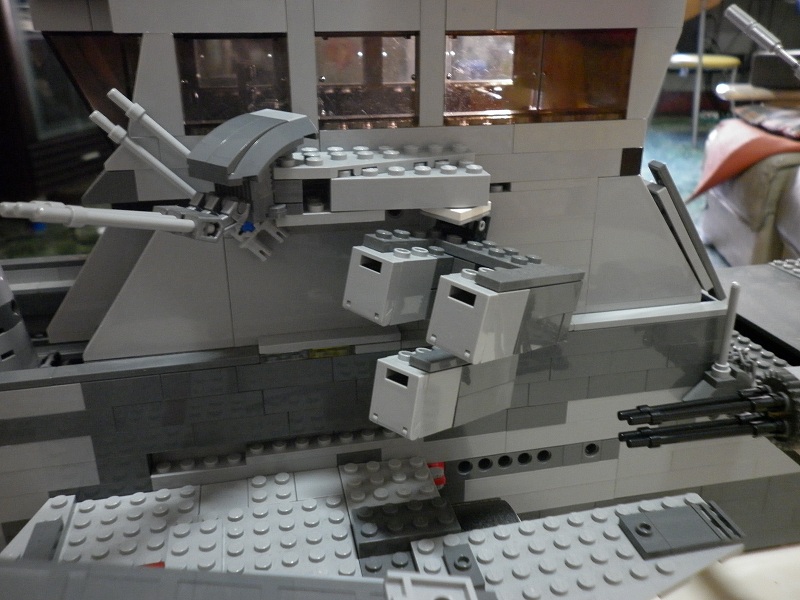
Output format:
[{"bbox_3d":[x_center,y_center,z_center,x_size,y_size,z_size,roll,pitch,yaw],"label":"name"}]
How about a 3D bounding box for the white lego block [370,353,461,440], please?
[{"bbox_3d":[0.005,0.028,0.198,0.016,0.020,0.019,17,14,39],"label":"white lego block"}]

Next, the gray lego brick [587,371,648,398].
[{"bbox_3d":[0.082,0.031,0.259,0.024,0.010,0.008,-5,21,-11],"label":"gray lego brick"}]

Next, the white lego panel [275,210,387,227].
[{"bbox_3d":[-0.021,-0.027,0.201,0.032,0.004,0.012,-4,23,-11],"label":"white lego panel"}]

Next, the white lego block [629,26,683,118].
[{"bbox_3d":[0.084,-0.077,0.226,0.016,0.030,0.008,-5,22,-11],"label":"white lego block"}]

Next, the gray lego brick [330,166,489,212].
[{"bbox_3d":[0.002,-0.035,0.205,0.048,0.011,0.016,-4,23,-11],"label":"gray lego brick"}]

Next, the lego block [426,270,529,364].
[{"bbox_3d":[0.021,0.004,0.180,0.016,0.021,0.019,24,20,37],"label":"lego block"}]

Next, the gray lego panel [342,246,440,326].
[{"bbox_3d":[-0.003,-0.005,0.199,0.016,0.021,0.019,23,19,37],"label":"gray lego panel"}]

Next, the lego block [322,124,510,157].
[{"bbox_3d":[0.006,-0.051,0.220,0.064,0.010,0.008,-5,20,-11],"label":"lego block"}]

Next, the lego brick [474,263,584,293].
[{"bbox_3d":[0.038,-0.006,0.190,0.008,0.003,0.048,24,20,36],"label":"lego brick"}]

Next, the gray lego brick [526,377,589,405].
[{"bbox_3d":[0.059,0.033,0.255,0.024,0.010,0.008,-5,21,-11],"label":"gray lego brick"}]

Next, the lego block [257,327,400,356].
[{"bbox_3d":[-0.024,0.013,0.229,0.048,0.003,0.008,-5,21,-11],"label":"lego block"}]

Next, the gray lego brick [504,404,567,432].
[{"bbox_3d":[0.051,0.042,0.257,0.024,0.010,0.008,-5,22,-11],"label":"gray lego brick"}]

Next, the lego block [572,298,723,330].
[{"bbox_3d":[0.093,0.006,0.252,0.063,0.003,0.008,-5,21,-11],"label":"lego block"}]

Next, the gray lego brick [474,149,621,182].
[{"bbox_3d":[0.048,-0.047,0.231,0.056,0.010,0.008,-5,21,-11],"label":"gray lego brick"}]

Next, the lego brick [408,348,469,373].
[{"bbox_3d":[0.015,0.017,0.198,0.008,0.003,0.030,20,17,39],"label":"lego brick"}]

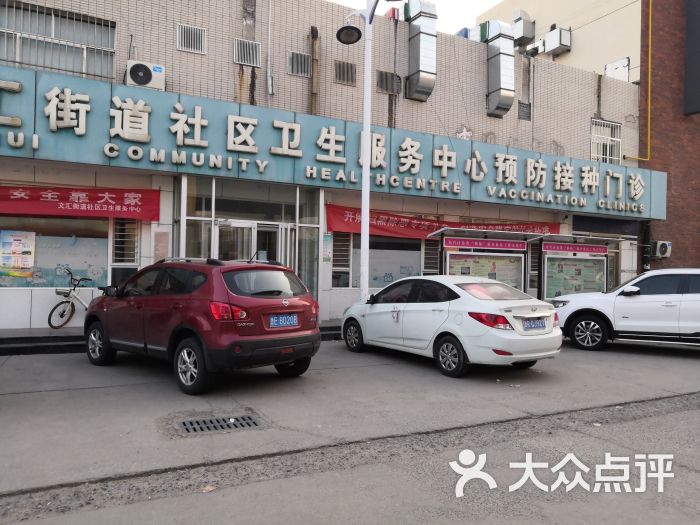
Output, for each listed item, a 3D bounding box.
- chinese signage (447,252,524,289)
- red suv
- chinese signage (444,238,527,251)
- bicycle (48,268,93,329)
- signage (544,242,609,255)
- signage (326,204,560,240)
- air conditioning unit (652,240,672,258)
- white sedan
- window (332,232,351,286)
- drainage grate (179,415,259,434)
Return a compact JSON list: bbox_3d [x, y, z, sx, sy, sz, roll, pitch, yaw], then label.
[{"bbox_3d":[3.371,0.356,13.485,2.517,1.149,0.080,1,-1,-28],"label":"chinese signage"},{"bbox_3d":[-2.354,0.797,8.116,4.330,1.610,1.840,0,-1,43],"label":"red suv"},{"bbox_3d":[3.383,-0.444,13.517,2.646,0.207,0.060,1,-1,-28],"label":"chinese signage"},{"bbox_3d":[-5.252,0.782,11.132,1.600,1.120,0.600,2,-1,-40],"label":"bicycle"},{"bbox_3d":[6.214,-0.376,15.009,2.594,0.225,0.060,1,-1,-28],"label":"signage"},{"bbox_3d":[3.125,-1.011,15.905,8.437,0.750,0.060,1,-1,-28],"label":"signage"},{"bbox_3d":[10.844,-0.458,19.111,0.810,0.530,0.300,1,-1,-28],"label":"air conditioning unit"},{"bbox_3d":[1.481,0.961,9.445,1.750,1.460,4.370,2,-1,-32],"label":"white sedan"},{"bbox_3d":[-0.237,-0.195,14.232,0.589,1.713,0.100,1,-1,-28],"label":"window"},{"bbox_3d":[-1.259,1.601,5.311,0.750,0.040,0.360,1,-1,-23],"label":"drainage grate"}]

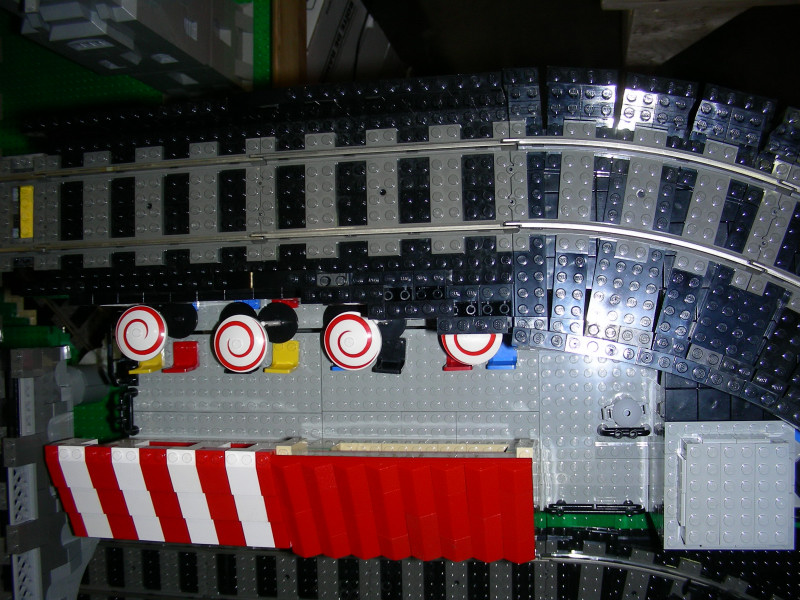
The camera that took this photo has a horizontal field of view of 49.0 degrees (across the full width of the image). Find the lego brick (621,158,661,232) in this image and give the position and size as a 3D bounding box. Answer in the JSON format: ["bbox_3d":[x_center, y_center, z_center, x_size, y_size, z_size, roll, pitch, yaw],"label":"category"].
[{"bbox_3d":[0.115,-0.050,0.416,0.016,0.005,0.033,9,90,11],"label":"lego brick"}]

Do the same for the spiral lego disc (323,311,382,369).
[{"bbox_3d":[-0.026,0.022,0.473,0.032,0.008,0.032,0,89,11],"label":"spiral lego disc"}]

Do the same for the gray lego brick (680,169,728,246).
[{"bbox_3d":[0.144,-0.043,0.414,0.016,0.005,0.033,15,91,11],"label":"gray lego brick"}]

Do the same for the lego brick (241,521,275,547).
[{"bbox_3d":[-0.074,0.119,0.458,0.016,0.011,0.024,-1,88,11],"label":"lego brick"}]

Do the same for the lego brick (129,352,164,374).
[{"bbox_3d":[-0.156,0.035,0.536,0.016,0.016,0.018,-2,88,11],"label":"lego brick"}]

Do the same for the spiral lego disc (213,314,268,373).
[{"bbox_3d":[-0.089,0.024,0.486,0.032,0.007,0.032,-1,88,11],"label":"spiral lego disc"}]

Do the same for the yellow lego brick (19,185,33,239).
[{"bbox_3d":[-0.209,-0.049,0.499,0.008,0.010,0.032,-1,88,11],"label":"yellow lego brick"}]

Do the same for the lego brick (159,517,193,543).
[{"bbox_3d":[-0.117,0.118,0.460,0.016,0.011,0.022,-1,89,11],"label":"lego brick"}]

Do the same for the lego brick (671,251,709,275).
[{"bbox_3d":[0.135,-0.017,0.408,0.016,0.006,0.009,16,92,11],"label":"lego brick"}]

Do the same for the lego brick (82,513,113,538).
[{"bbox_3d":[-0.165,0.119,0.478,0.016,0.011,0.024,-1,88,11],"label":"lego brick"}]

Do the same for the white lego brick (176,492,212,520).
[{"bbox_3d":[-0.107,0.103,0.456,0.016,0.011,0.024,-1,88,11],"label":"white lego brick"}]

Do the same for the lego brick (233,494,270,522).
[{"bbox_3d":[-0.076,0.103,0.449,0.016,0.011,0.024,-1,88,11],"label":"lego brick"}]

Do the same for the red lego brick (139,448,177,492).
[{"bbox_3d":[-0.124,0.087,0.450,0.016,0.011,0.024,-1,88,11],"label":"red lego brick"}]

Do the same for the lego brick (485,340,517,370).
[{"bbox_3d":[0.058,0.030,0.495,0.016,0.019,0.018,-1,88,11],"label":"lego brick"}]

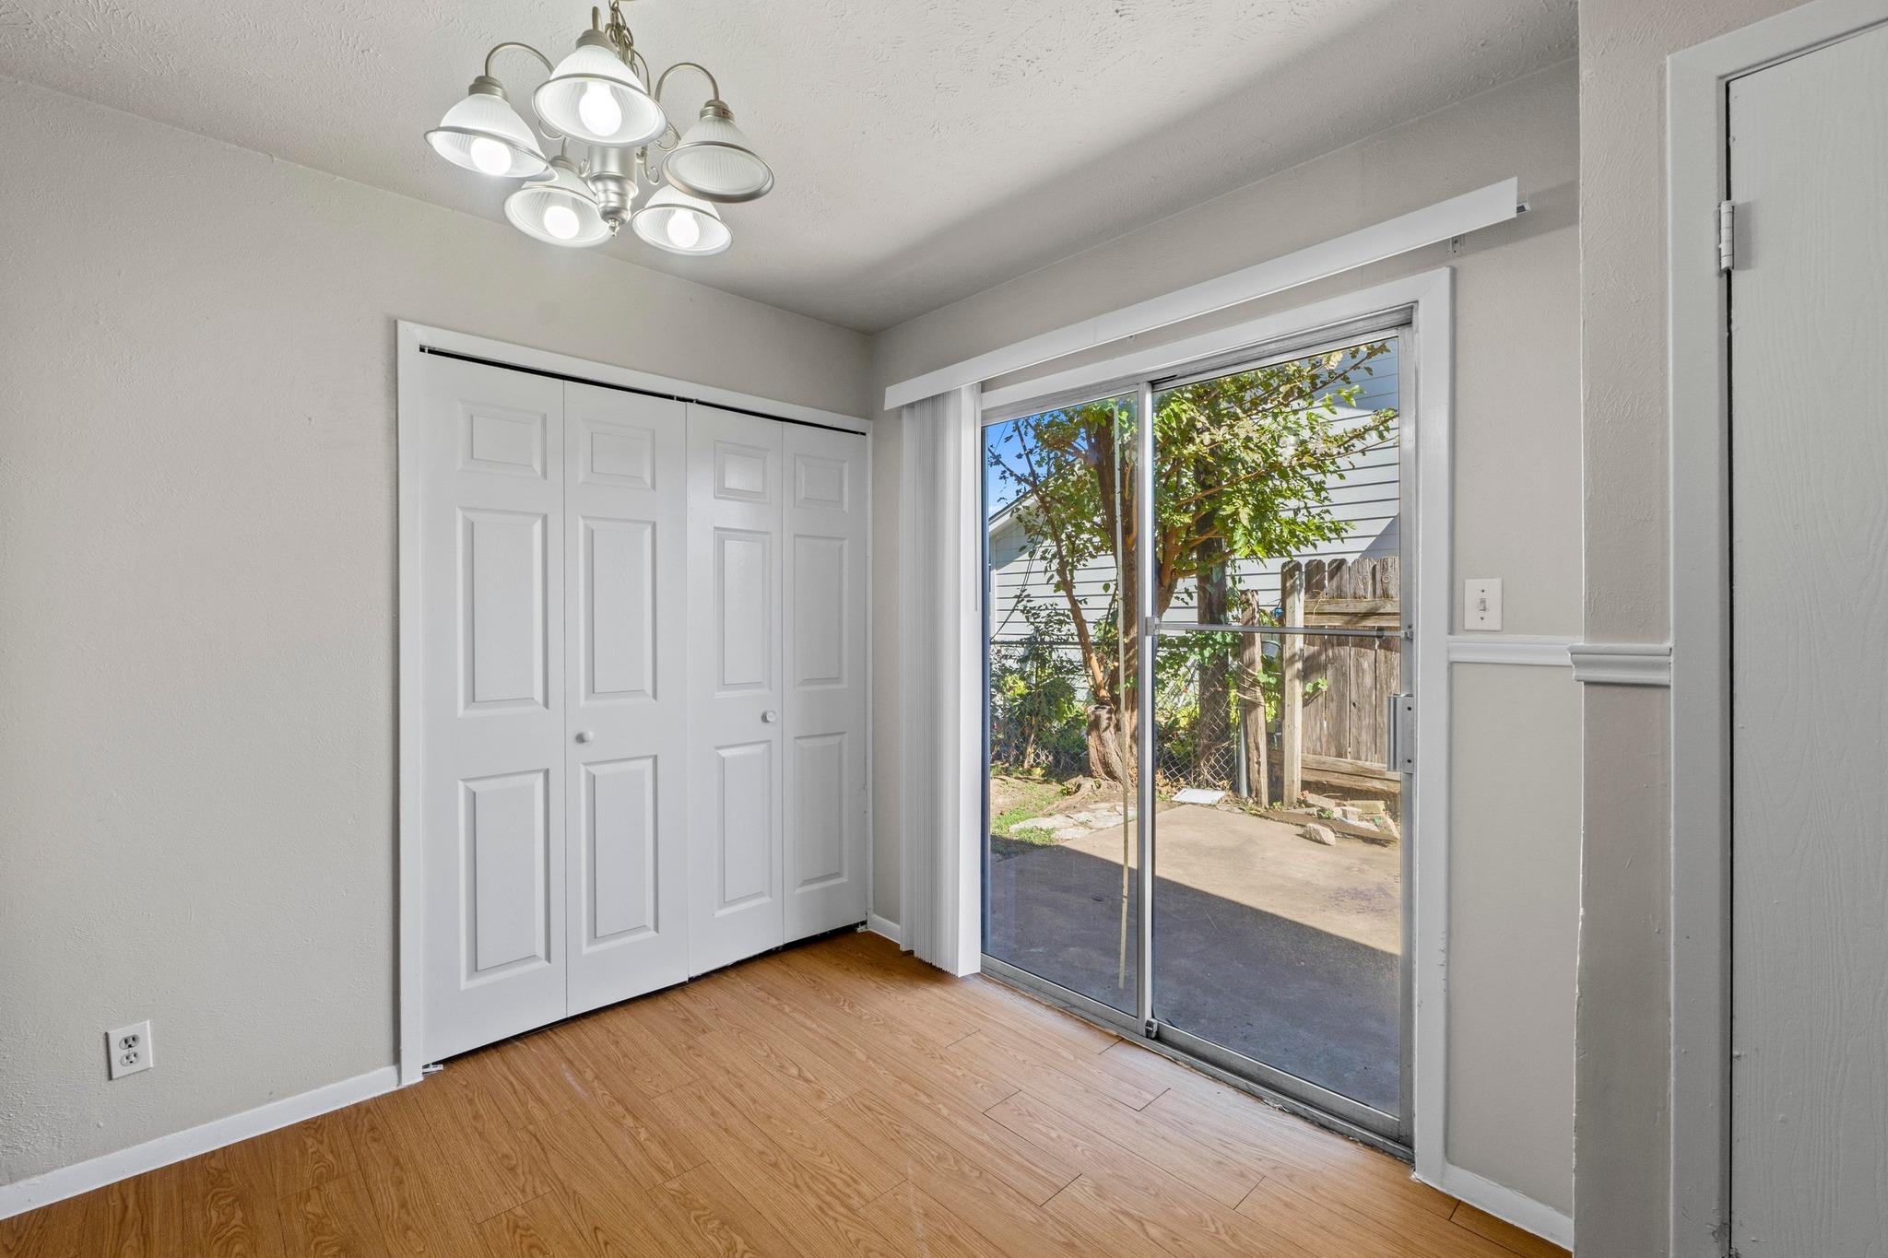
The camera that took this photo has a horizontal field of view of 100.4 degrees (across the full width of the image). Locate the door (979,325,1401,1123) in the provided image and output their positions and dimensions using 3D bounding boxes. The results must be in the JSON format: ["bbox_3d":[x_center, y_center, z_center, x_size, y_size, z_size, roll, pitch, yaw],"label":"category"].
[{"bbox_3d":[0.614,0.257,2.407,1.470,2.000,0.090,1,1,45],"label":"door"}]

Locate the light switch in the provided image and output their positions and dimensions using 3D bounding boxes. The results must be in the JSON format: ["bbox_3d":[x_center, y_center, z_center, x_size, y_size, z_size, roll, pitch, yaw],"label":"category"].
[{"bbox_3d":[1.197,-0.053,1.744,0.071,0.115,0.015,1,1,45],"label":"light switch"}]

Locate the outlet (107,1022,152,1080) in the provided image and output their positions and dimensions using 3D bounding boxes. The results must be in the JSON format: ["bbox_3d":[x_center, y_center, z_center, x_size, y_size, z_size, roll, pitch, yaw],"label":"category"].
[{"bbox_3d":[-1.891,0.981,1.831,0.071,0.115,0.012,0,1,-42],"label":"outlet"}]

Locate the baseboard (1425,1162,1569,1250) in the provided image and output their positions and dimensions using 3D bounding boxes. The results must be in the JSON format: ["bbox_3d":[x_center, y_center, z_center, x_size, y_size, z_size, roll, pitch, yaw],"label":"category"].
[{"bbox_3d":[1.217,1.250,1.712,0.285,0.068,0.016,1,1,45],"label":"baseboard"}]

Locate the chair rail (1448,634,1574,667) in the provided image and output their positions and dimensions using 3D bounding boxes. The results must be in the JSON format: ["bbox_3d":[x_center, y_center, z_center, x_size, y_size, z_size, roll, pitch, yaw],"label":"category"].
[{"bbox_3d":[1.235,0.047,1.698,0.245,0.065,0.024,1,1,45],"label":"chair rail"}]

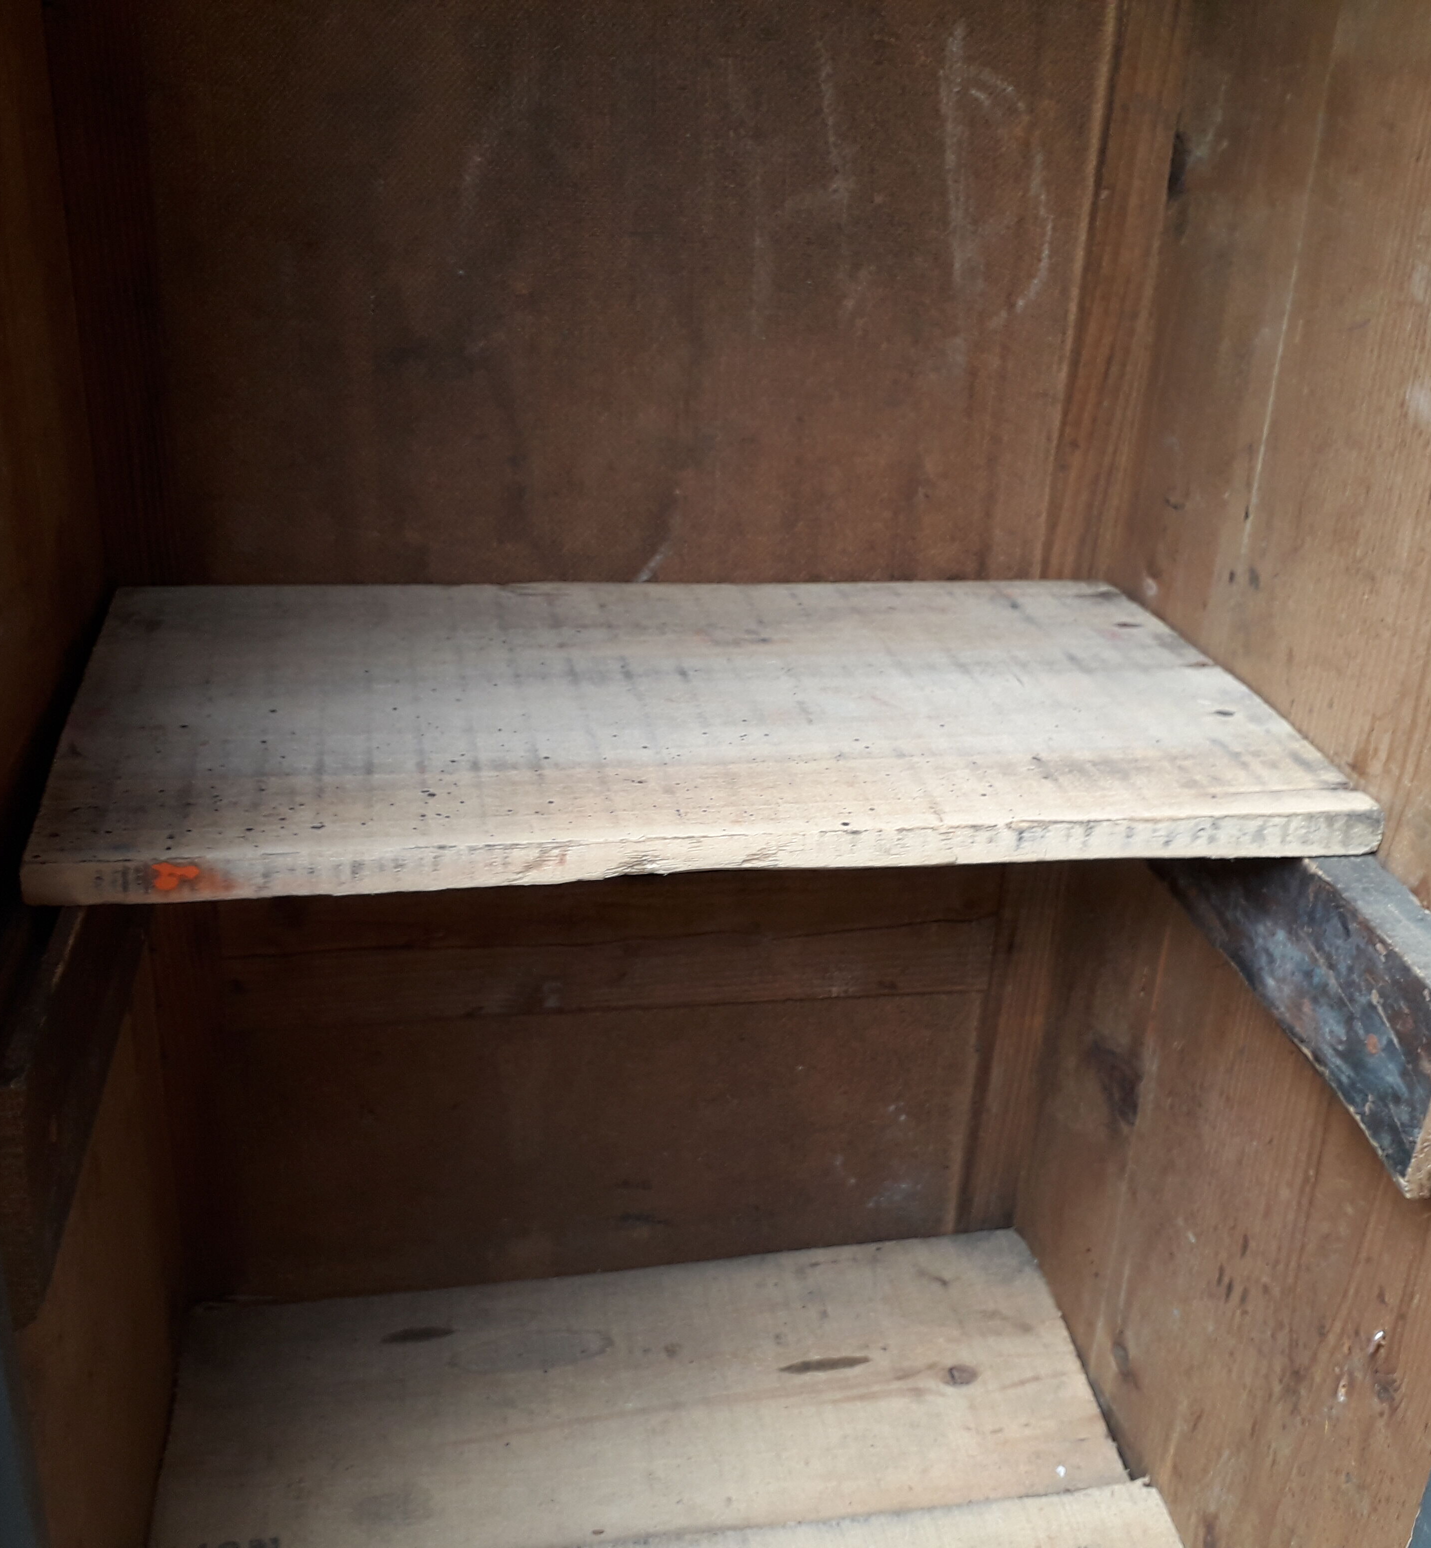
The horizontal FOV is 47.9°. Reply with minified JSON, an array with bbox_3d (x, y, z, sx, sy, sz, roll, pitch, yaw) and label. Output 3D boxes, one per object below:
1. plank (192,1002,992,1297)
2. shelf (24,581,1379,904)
[{"bbox_3d":[-0.061,0.203,0.912,0.434,0.184,0.017,-2,27,-11],"label":"plank"},{"bbox_3d":[-0.009,-0.026,0.652,0.468,0.019,0.244,-2,27,-11],"label":"shelf"}]

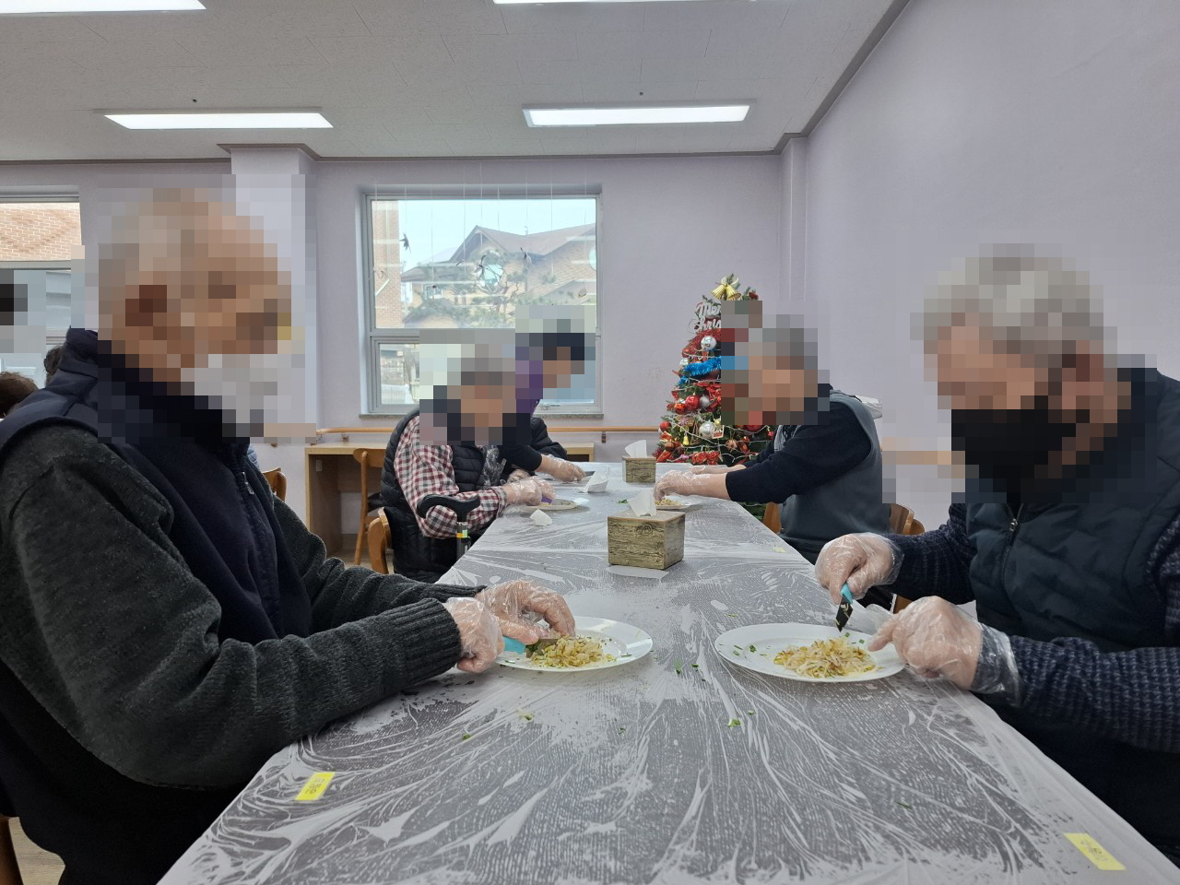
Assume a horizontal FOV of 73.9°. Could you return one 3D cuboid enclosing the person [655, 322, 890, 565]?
[{"bbox_3d":[0.521,0.274,2.323,0.632,1.257,0.500,0,3,2],"label":"person"}]

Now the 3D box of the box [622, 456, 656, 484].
[{"bbox_3d":[0.183,0.101,2.897,0.112,0.085,0.101,-1,3,-3],"label":"box"}]

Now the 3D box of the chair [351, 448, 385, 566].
[{"bbox_3d":[-1.040,0.411,4.437,0.460,0.775,0.500,0,3,2],"label":"chair"}]

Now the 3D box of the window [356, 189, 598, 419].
[{"bbox_3d":[-0.725,-0.940,5.313,1.620,1.500,0.130,0,3,2],"label":"window"}]

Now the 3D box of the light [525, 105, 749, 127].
[{"bbox_3d":[0.273,-1.866,4.449,1.285,0.035,0.315,0,3,2],"label":"light"}]

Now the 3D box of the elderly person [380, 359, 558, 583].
[{"bbox_3d":[-0.341,0.333,2.295,0.496,1.155,0.500,0,3,2],"label":"elderly person"}]

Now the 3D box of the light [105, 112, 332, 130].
[{"bbox_3d":[-2.149,-1.882,4.549,1.285,0.035,0.315,0,3,2],"label":"light"}]

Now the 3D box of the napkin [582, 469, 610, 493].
[{"bbox_3d":[0.021,0.123,2.612,0.085,0.078,0.060,0,3,2],"label":"napkin"}]

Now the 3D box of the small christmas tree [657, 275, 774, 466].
[{"bbox_3d":[0.808,-0.107,4.657,0.920,1.755,0.920,0,3,2],"label":"small christmas tree"}]

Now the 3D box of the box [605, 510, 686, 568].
[{"bbox_3d":[0.104,0.180,1.464,0.112,0.086,0.101,1,3,25],"label":"box"}]

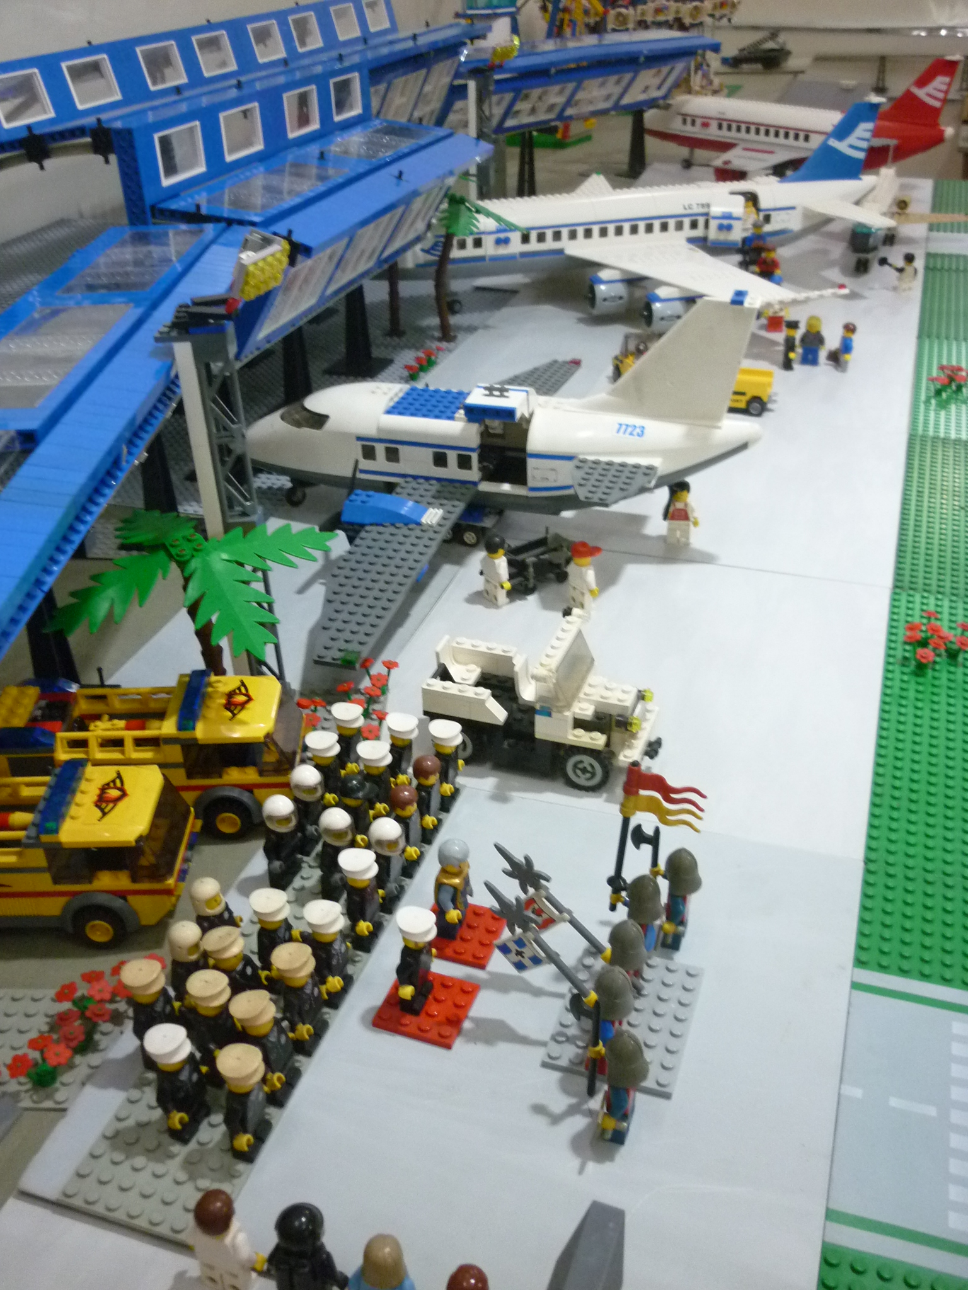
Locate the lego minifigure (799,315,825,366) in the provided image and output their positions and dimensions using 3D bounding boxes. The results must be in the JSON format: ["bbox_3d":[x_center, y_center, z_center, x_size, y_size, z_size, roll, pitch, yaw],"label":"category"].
[{"bbox_3d":[0.289,-0.269,1.083,0.024,0.043,0.013,9,33,17],"label":"lego minifigure"}]

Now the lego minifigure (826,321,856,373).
[{"bbox_3d":[0.312,-0.260,1.069,0.020,0.043,0.024,4,32,9],"label":"lego minifigure"}]

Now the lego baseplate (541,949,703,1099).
[{"bbox_3d":[0.054,0.140,0.466,0.048,0.005,0.064,10,33,17],"label":"lego baseplate"}]

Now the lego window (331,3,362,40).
[{"bbox_3d":[-0.147,-0.652,1.292,0.008,0.031,0.058,-6,28,22],"label":"lego window"}]

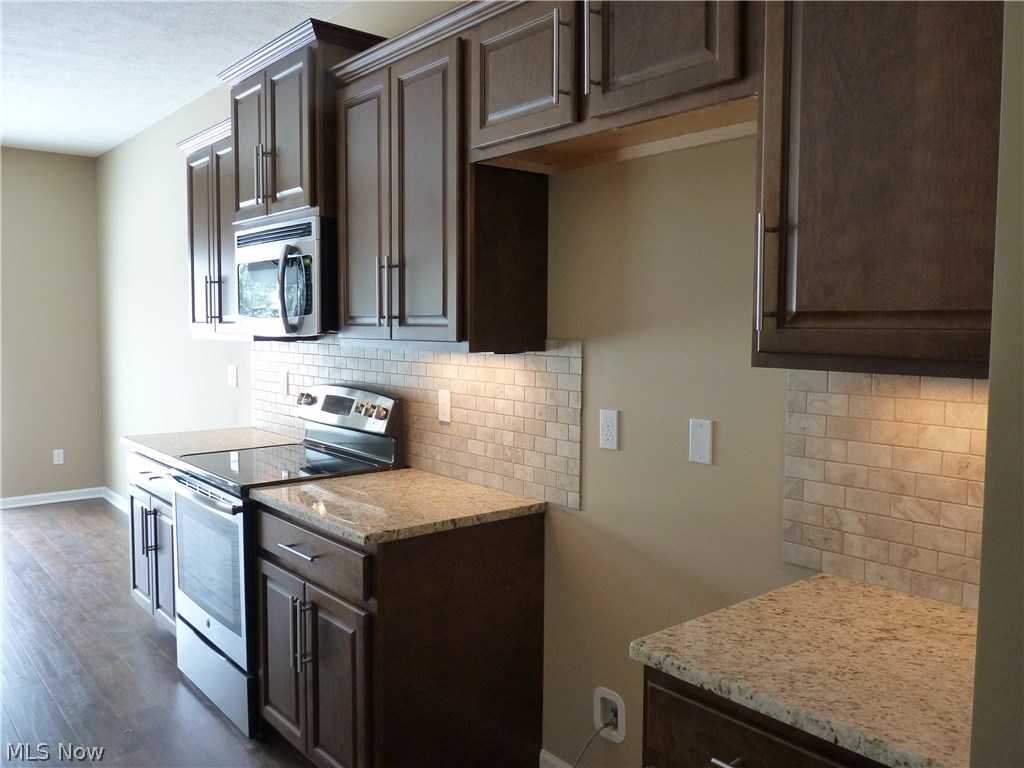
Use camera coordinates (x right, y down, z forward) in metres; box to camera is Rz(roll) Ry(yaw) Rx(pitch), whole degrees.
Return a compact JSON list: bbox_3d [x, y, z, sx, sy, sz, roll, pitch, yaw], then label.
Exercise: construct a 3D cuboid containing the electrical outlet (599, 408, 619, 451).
[{"bbox_3d":[0.278,0.133,2.305,0.008,0.114,0.071,-3,5,-41],"label":"electrical outlet"}]

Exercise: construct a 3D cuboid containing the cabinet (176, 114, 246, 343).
[{"bbox_3d":[-1.263,-0.681,3.777,0.360,0.946,0.790,-3,5,-41],"label":"cabinet"}]

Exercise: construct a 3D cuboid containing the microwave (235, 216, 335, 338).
[{"bbox_3d":[-0.782,-0.405,3.188,0.420,0.415,0.760,-3,5,-41],"label":"microwave"}]

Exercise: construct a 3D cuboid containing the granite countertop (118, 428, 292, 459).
[{"bbox_3d":[-1.375,0.285,3.743,0.651,0.030,0.754,-3,5,-41],"label":"granite countertop"}]

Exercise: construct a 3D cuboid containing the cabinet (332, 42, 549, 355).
[{"bbox_3d":[-0.261,-0.562,2.639,0.333,0.894,0.761,-3,5,-41],"label":"cabinet"}]

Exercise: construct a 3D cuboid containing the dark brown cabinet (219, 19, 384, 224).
[{"bbox_3d":[-0.783,-0.930,3.138,0.445,0.638,0.830,-3,5,-41],"label":"dark brown cabinet"}]

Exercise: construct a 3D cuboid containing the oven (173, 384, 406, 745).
[{"bbox_3d":[-0.914,0.613,3.166,0.670,1.190,0.762,-3,5,-41],"label":"oven"}]

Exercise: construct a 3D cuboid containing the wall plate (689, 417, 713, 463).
[{"bbox_3d":[0.486,0.149,2.063,0.008,0.114,0.071,-3,5,-41],"label":"wall plate"}]

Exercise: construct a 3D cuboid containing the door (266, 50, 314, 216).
[{"bbox_3d":[-0.810,-0.899,2.898,0.022,0.534,0.351,-3,5,-41],"label":"door"}]

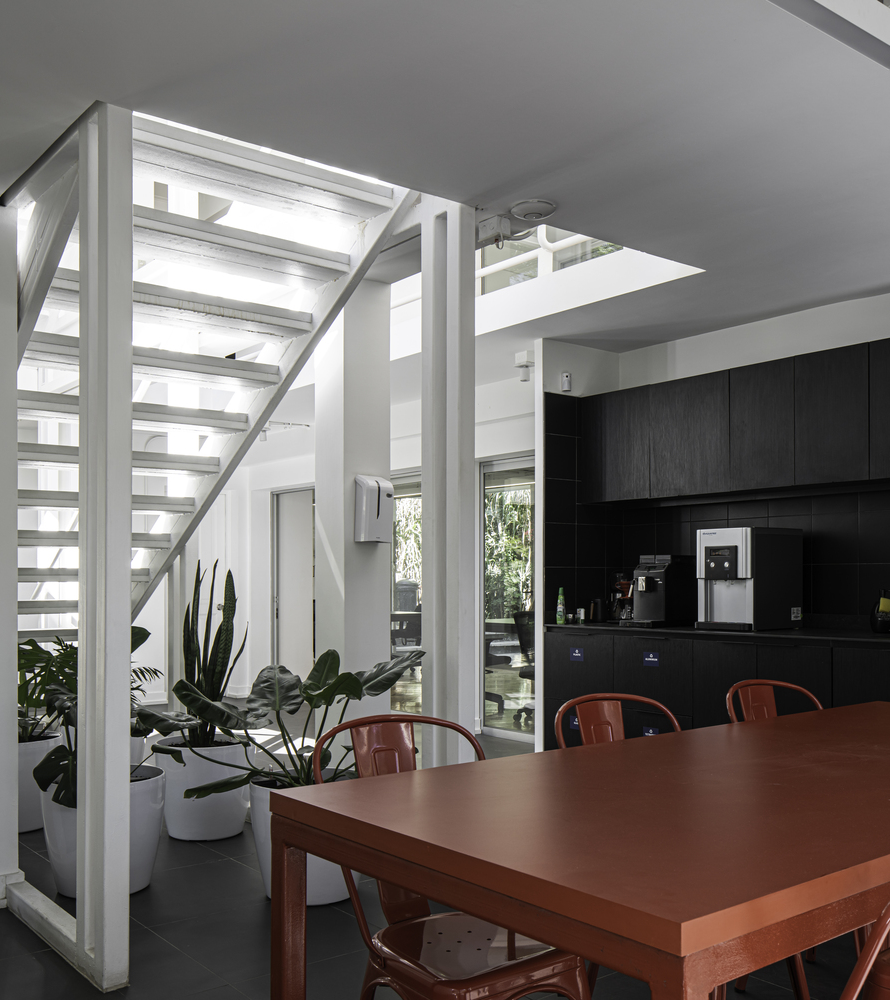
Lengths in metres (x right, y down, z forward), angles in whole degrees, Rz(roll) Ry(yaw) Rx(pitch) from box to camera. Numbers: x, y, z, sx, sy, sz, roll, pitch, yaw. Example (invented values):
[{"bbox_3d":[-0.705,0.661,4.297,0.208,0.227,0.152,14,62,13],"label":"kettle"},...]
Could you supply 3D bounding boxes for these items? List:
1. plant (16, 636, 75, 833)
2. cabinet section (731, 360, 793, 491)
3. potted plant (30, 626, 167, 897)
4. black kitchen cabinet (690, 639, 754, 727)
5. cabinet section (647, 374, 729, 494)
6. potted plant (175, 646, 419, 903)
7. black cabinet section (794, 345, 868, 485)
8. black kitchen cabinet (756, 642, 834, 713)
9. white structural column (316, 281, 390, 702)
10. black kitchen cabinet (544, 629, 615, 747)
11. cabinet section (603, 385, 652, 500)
[{"bbox_3d":[-1.980,1.103,4.750,0.580,0.890,0.580,0,-3,0],"label":"plant"},{"bbox_3d":[1.626,-0.341,4.841,0.330,0.590,0.349,2,-3,-39],"label":"cabinet section"},{"bbox_3d":[-1.304,0.989,3.790,0.490,0.990,0.490,1,-2,-18],"label":"potted plant"},{"bbox_3d":[1.568,1.074,4.959,0.616,0.780,0.359,2,-4,-39],"label":"black kitchen cabinet"},{"bbox_3d":[1.362,-0.314,5.168,0.330,0.590,0.493,2,-3,-39],"label":"cabinet section"},{"bbox_3d":[-0.543,1.008,3.720,0.890,0.900,0.800,0,-3,0],"label":"potted plant"},{"bbox_3d":[1.849,-0.365,4.565,0.330,0.590,0.360,2,-3,-39],"label":"black cabinet section"},{"bbox_3d":[1.824,1.077,4.759,0.580,0.800,0.382,1,-2,-39],"label":"black kitchen cabinet"},{"bbox_3d":[-0.410,0.282,4.459,0.265,2.460,0.265,1,-2,-38],"label":"white structural column"},{"bbox_3d":[0.968,1.136,5.698,0.616,0.780,0.518,2,-4,-39],"label":"black kitchen cabinet"},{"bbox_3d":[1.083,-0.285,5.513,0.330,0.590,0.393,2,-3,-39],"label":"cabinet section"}]

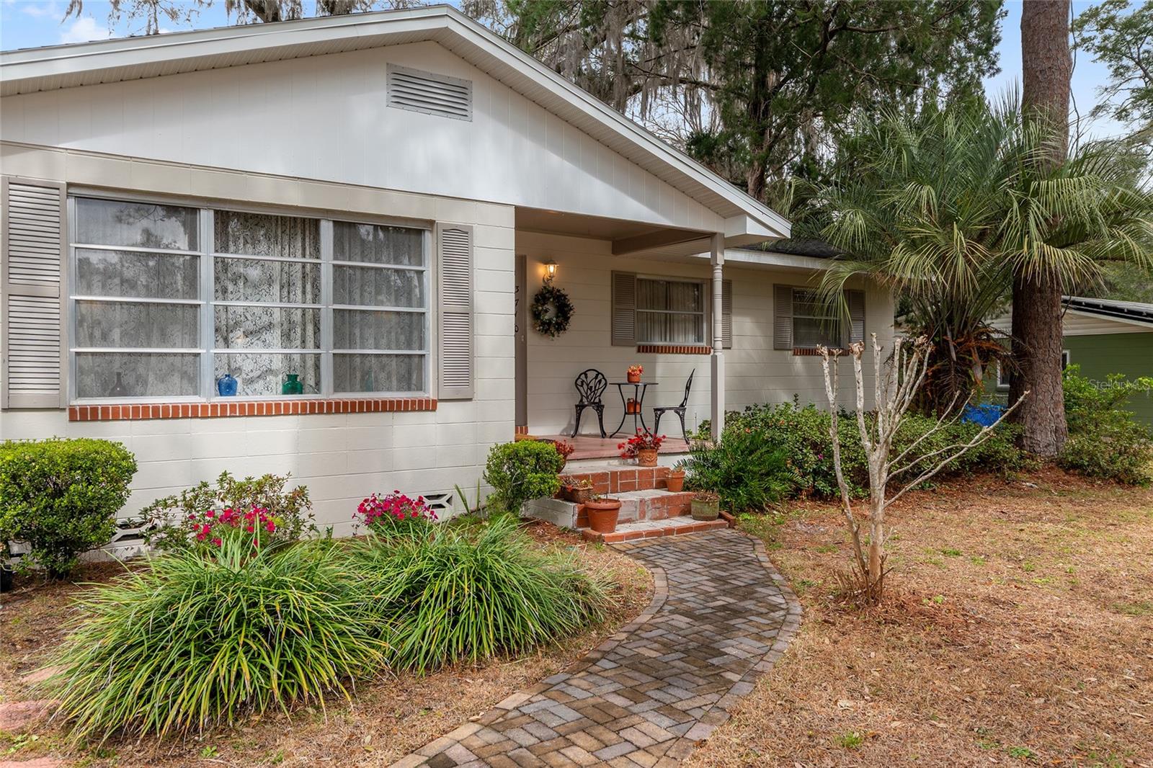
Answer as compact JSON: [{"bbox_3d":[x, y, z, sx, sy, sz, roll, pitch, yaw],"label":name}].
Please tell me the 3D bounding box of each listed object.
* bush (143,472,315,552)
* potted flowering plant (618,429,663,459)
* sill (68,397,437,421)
[{"bbox_3d":[-2.571,0.982,6.448,1.150,0.650,0.800,-1,1,-33],"label":"bush"},{"bbox_3d":[0.639,0.643,8.394,0.440,0.360,0.400,0,1,0],"label":"potted flowering plant"},{"bbox_3d":[-2.479,0.195,7.030,2.850,0.115,0.150,-1,1,-33],"label":"sill"}]

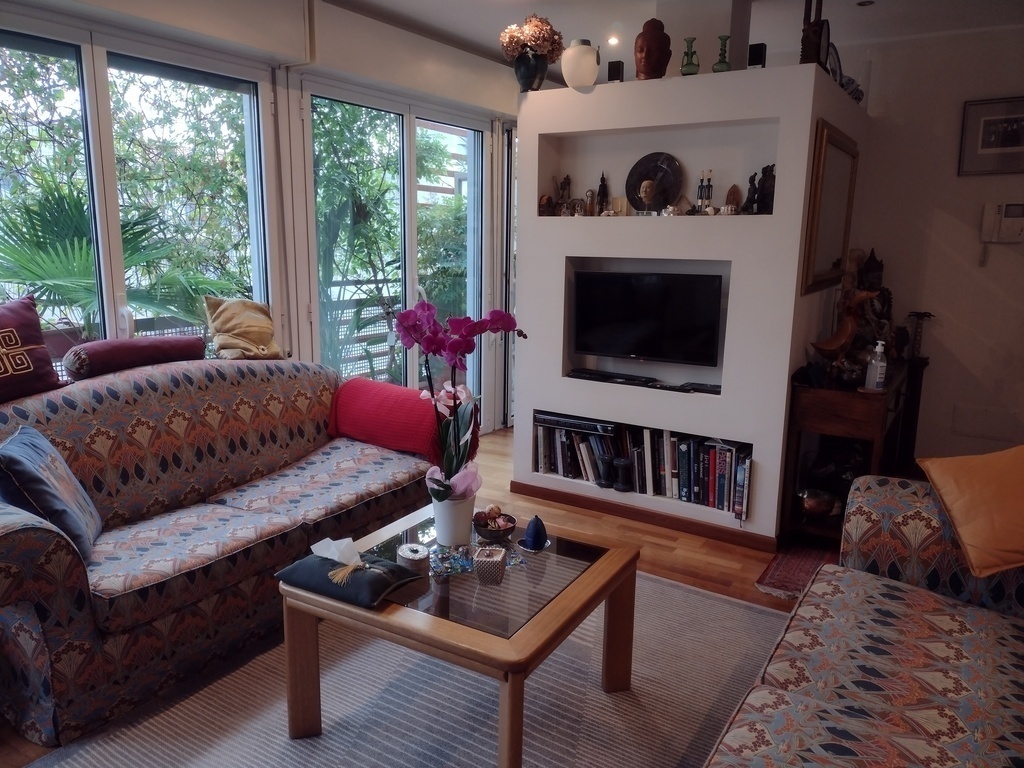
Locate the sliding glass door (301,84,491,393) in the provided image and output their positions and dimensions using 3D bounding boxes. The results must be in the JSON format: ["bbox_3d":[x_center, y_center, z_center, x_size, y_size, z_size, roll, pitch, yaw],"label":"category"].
[{"bbox_3d":[-0.619,-0.574,4.774,0.080,2.110,1.600,7,12,32],"label":"sliding glass door"}]

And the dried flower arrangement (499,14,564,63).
[{"bbox_3d":[0.097,-1.712,3.972,0.310,0.240,0.260,7,12,32],"label":"dried flower arrangement"}]

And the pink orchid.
[{"bbox_3d":[-0.166,0.046,2.385,0.420,0.590,0.260,2,10,6],"label":"pink orchid"}]

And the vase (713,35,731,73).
[{"bbox_3d":[0.905,-1.417,3.452,0.080,0.163,0.080,7,12,32],"label":"vase"}]

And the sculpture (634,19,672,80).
[{"bbox_3d":[0.648,-1.519,3.661,0.165,0.275,0.185,7,12,32],"label":"sculpture"}]

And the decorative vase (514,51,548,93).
[{"bbox_3d":[0.097,-1.548,3.994,0.165,0.205,0.165,1,10,0],"label":"decorative vase"}]

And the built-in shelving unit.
[{"bbox_3d":[0.966,-0.441,4.315,1.420,2.065,1.320,7,12,32],"label":"built-in shelving unit"}]

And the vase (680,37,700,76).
[{"bbox_3d":[0.787,-1.436,3.525,0.090,0.170,0.080,7,12,32],"label":"vase"}]

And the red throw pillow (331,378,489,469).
[{"bbox_3d":[-0.489,0.149,3.557,0.660,0.330,0.290,7,12,32],"label":"red throw pillow"}]

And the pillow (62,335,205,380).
[{"bbox_3d":[-1.381,-0.117,2.987,0.135,0.135,0.530,7,12,32],"label":"pillow"}]

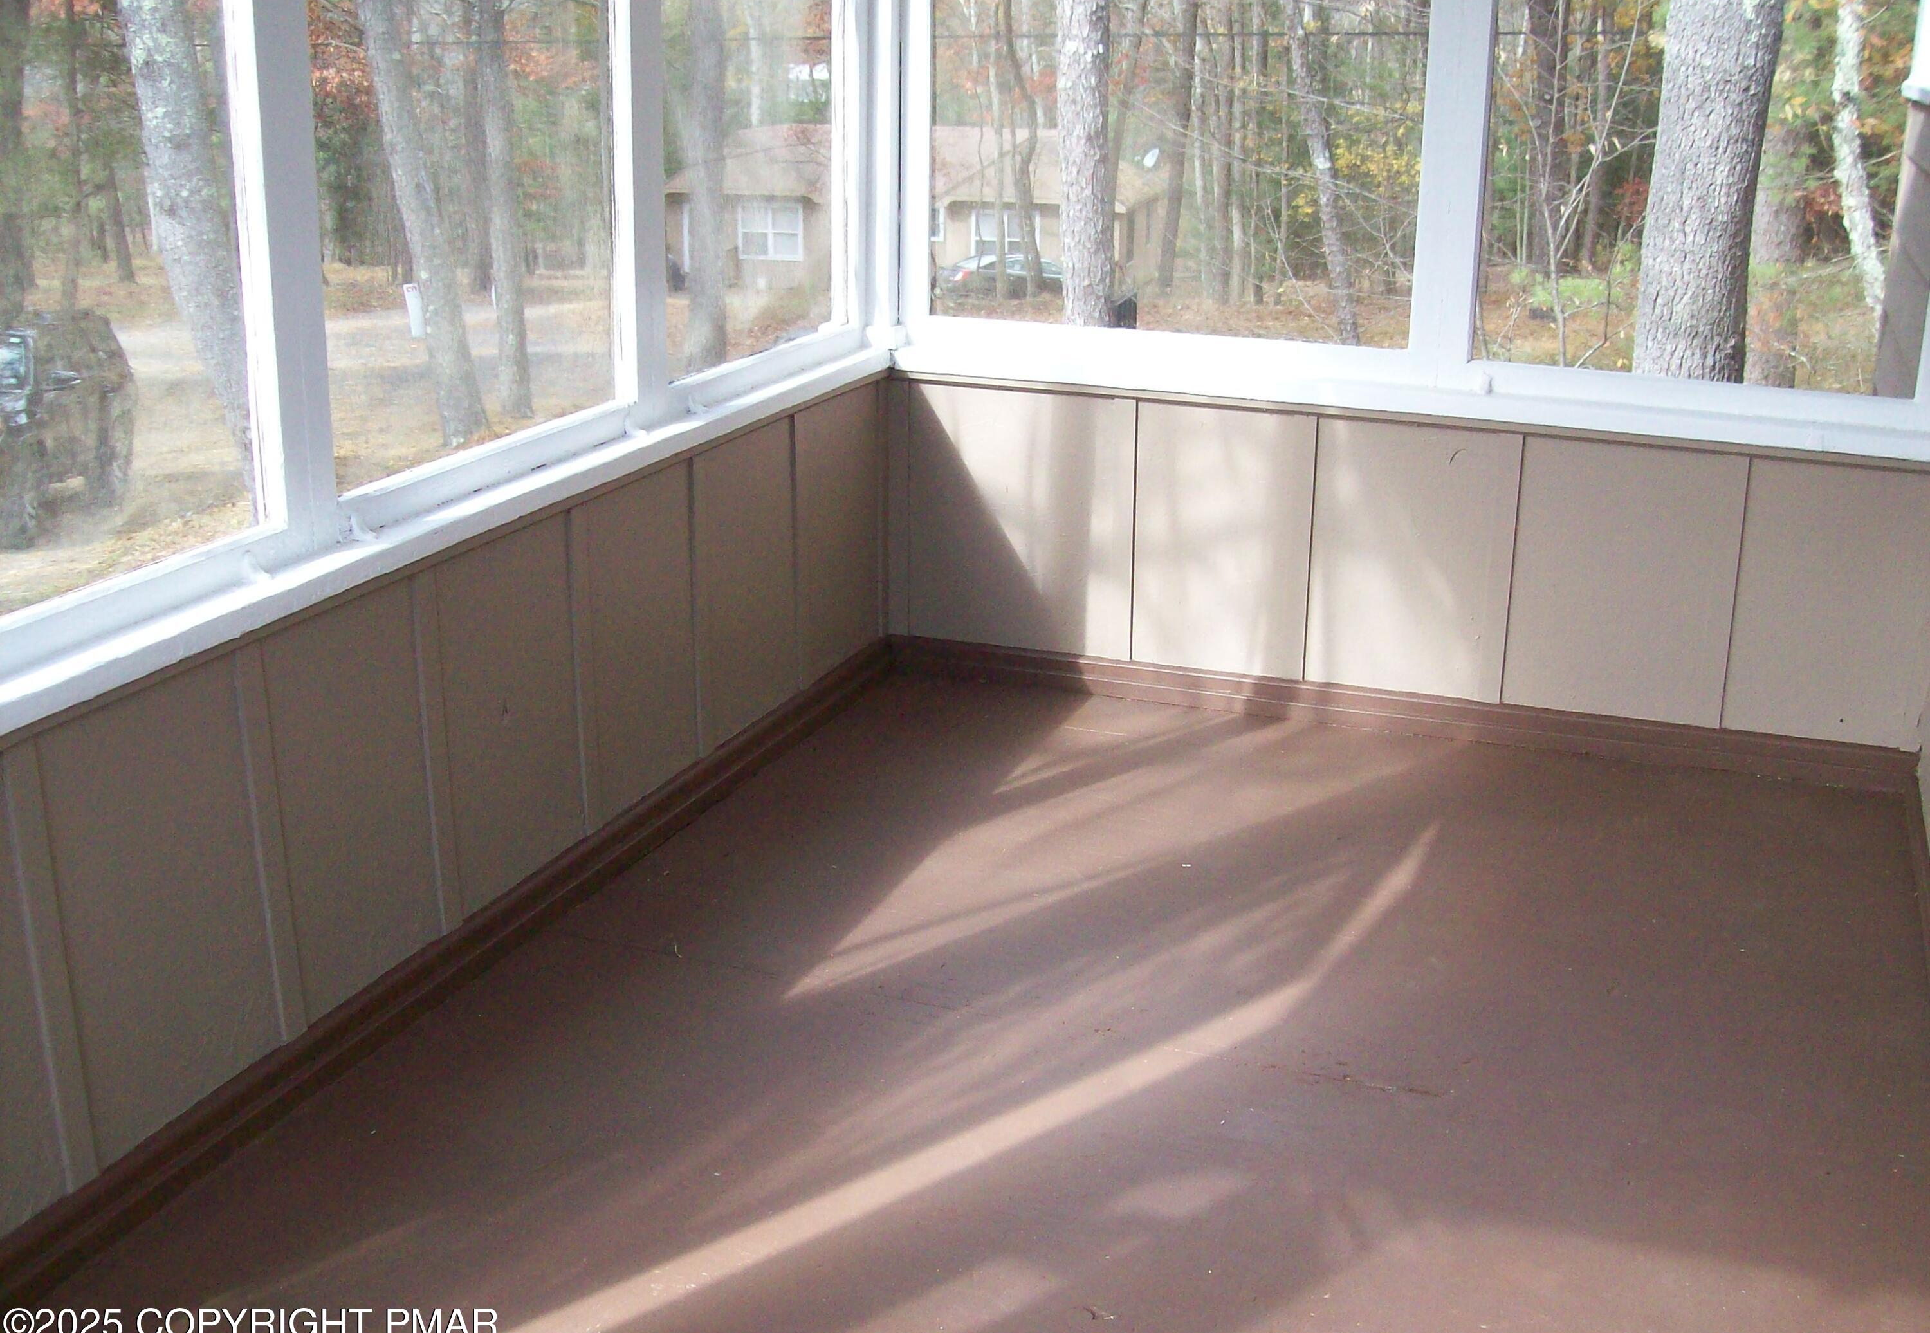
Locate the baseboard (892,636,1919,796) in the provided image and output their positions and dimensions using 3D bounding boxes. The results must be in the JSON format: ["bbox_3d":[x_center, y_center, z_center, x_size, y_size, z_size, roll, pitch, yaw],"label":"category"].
[{"bbox_3d":[0.820,0.086,4.220,2.156,0.080,0.035,8,20,20],"label":"baseboard"}]

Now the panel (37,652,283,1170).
[{"bbox_3d":[-1.009,0.301,2.529,0.020,0.570,0.336,8,20,20],"label":"panel"}]

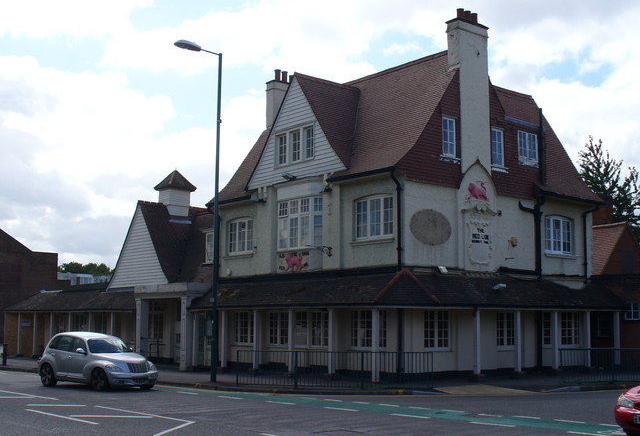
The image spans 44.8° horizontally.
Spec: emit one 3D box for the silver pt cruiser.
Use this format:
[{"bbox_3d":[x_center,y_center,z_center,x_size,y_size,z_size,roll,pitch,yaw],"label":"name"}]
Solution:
[{"bbox_3d":[-6.496,4.173,22.825,4.290,1.600,1.720,-6,-10,38],"label":"silver pt cruiser"}]

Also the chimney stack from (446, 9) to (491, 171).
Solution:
[{"bbox_3d":[5.500,-4.666,28.630,1.666,6.180,0.612,6,-10,-38],"label":"chimney stack"}]

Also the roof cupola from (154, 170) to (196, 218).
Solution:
[{"bbox_3d":[-7.200,-1.198,38.911,1.546,2.478,1.546,7,-10,-41],"label":"roof cupola"}]

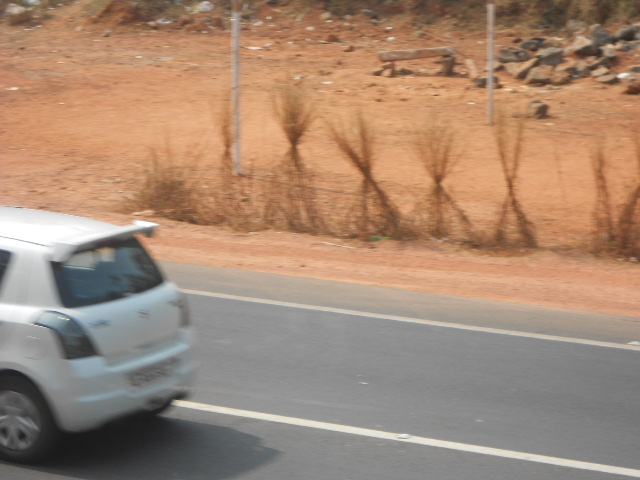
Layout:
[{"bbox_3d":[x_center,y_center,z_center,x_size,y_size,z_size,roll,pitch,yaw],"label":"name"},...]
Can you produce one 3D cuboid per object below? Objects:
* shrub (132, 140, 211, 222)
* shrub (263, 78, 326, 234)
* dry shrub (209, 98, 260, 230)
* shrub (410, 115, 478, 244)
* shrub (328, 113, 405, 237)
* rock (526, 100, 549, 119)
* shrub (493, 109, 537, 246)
[{"bbox_3d":[-1.591,-0.633,25.581,0.808,0.842,0.720,0,10,0],"label":"shrub"},{"bbox_3d":[-0.263,-0.872,24.876,0.646,1.558,0.620,0,10,0],"label":"shrub"},{"bbox_3d":[-0.891,-0.794,25.094,0.529,1.329,0.500,0,10,0],"label":"dry shrub"},{"bbox_3d":[1.254,-0.621,24.322,0.670,1.256,0.620,0,10,0],"label":"shrub"},{"bbox_3d":[0.475,-0.670,24.669,0.720,1.233,0.620,0,10,0],"label":"shrub"},{"bbox_3d":[3.061,-1.843,33.904,0.301,0.209,0.270,0,10,0],"label":"rock"},{"bbox_3d":[1.942,-0.602,24.051,0.429,1.312,0.500,0,10,0],"label":"shrub"}]

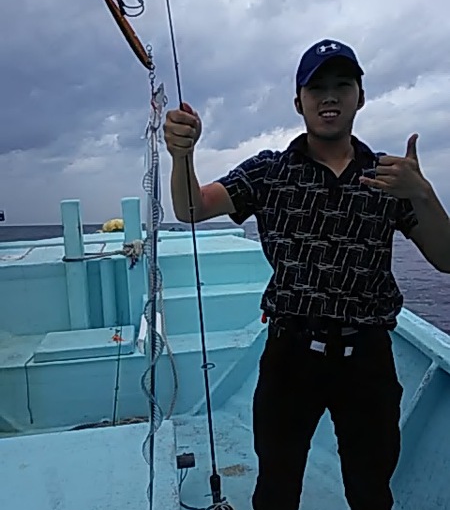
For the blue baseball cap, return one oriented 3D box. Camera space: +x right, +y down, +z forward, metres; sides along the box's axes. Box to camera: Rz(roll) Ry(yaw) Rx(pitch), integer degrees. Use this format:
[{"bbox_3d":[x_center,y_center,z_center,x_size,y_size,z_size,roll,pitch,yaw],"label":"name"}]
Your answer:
[{"bbox_3d":[0.289,-0.528,1.330,0.180,0.145,0.260,-5,4,10],"label":"blue baseball cap"}]

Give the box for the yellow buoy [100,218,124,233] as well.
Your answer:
[{"bbox_3d":[-1.241,-0.317,5.500,0.310,0.220,0.270,-2,4,-3],"label":"yellow buoy"}]

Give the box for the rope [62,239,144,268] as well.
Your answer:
[{"bbox_3d":[-0.914,-0.011,3.650,0.610,0.200,0.200,-3,4,-2],"label":"rope"}]

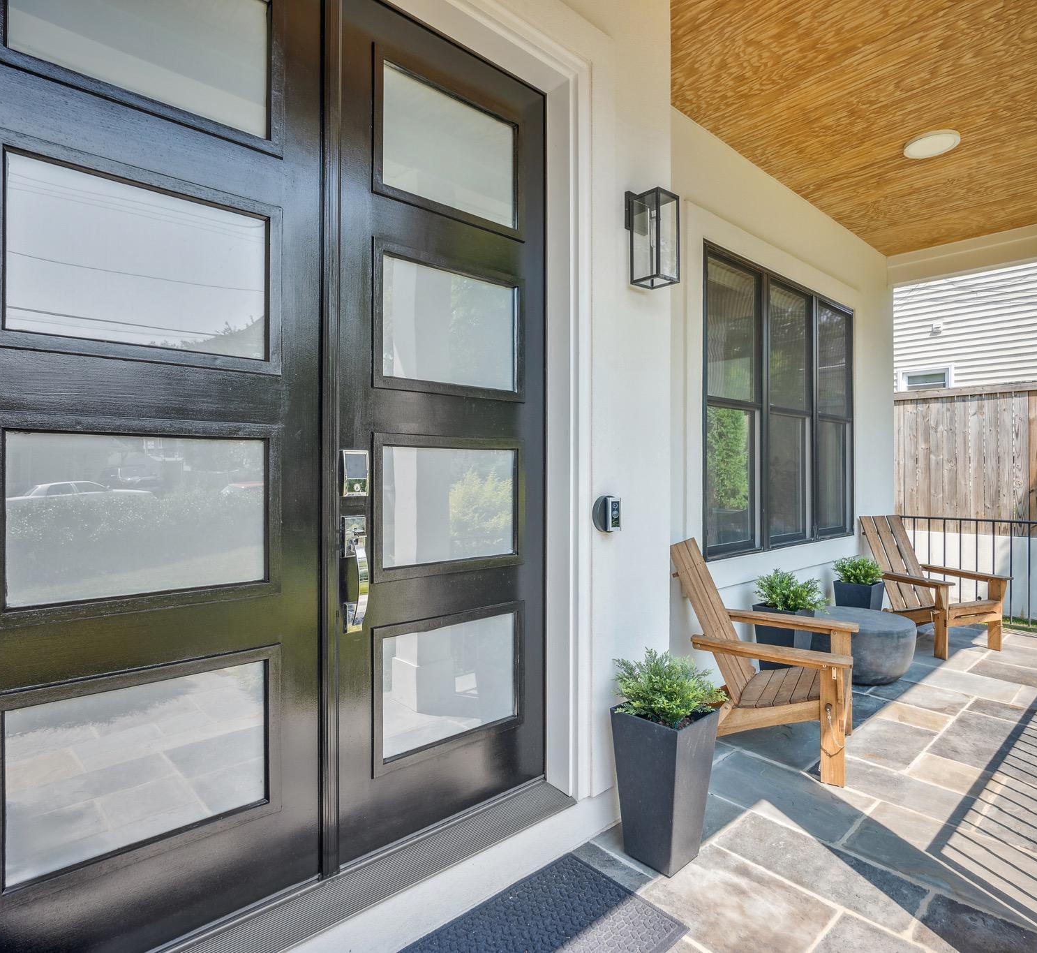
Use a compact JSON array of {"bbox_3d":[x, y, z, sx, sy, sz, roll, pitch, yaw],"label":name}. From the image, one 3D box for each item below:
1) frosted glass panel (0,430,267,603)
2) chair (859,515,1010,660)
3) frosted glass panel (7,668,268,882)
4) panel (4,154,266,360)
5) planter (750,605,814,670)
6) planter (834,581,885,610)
[{"bbox_3d":[-0.823,0.085,1.332,0.491,0.349,0.020,0,0,-41],"label":"frosted glass panel"},{"bbox_3d":[3.028,0.782,4.501,0.725,0.914,0.860,0,0,-20],"label":"chair"},{"bbox_3d":[-0.834,0.646,1.355,0.505,0.360,0.020,0,0,-40],"label":"frosted glass panel"},{"bbox_3d":[-0.833,-0.474,1.355,0.505,0.362,0.020,0,0,-40],"label":"panel"},{"bbox_3d":[1.540,0.986,3.436,0.246,0.468,0.246,0,0,-41],"label":"planter"},{"bbox_3d":[2.424,0.984,4.247,0.248,0.469,0.248,0,0,-41],"label":"planter"}]

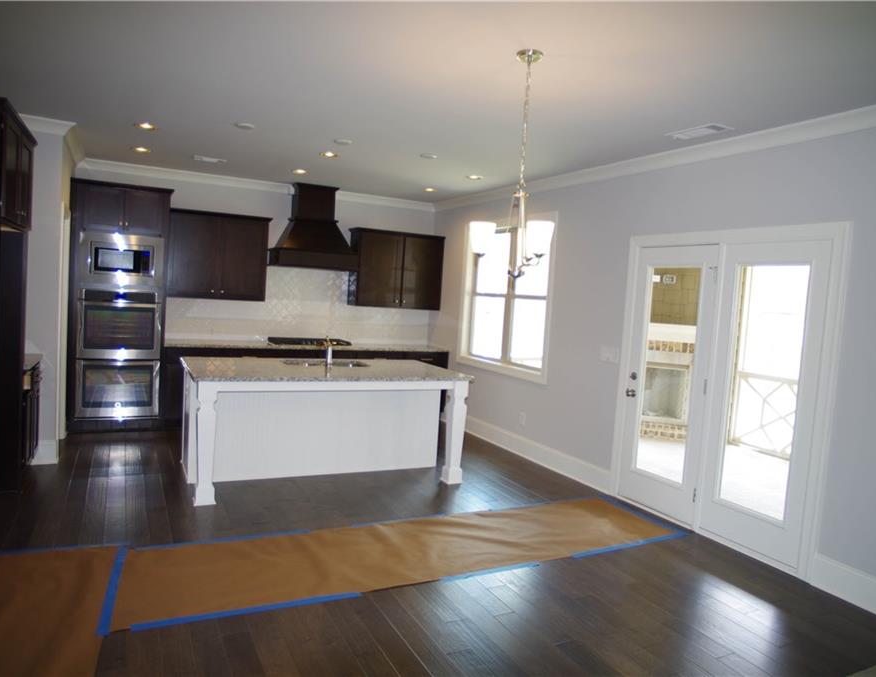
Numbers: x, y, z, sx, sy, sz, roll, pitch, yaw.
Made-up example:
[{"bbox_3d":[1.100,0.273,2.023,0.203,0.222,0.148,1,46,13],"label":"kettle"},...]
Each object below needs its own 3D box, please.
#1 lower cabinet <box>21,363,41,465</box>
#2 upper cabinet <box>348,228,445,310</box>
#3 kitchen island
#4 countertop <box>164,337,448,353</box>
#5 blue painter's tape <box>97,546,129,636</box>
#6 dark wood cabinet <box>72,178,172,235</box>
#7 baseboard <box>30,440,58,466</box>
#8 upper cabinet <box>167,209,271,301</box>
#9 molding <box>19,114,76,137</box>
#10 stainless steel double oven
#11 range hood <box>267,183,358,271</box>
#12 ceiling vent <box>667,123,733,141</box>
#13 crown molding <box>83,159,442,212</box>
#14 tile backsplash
[{"bbox_3d":[-3.304,0.605,4.308,0.610,0.870,0.650,2,5,-28],"label":"lower cabinet"},{"bbox_3d":[-0.527,-0.852,7.524,1.167,0.930,0.350,2,5,-28],"label":"upper cabinet"},{"bbox_3d":[-0.951,0.696,4.973,2.184,0.910,1.180,2,5,-28],"label":"kitchen island"},{"bbox_3d":[-1.489,0.062,7.132,3.290,0.035,0.650,2,5,-28],"label":"countertop"},{"bbox_3d":[-1.633,1.247,3.013,0.052,0.004,0.929,2,4,-23],"label":"blue painter's tape"},{"bbox_3d":[-3.225,-1.270,6.072,0.880,0.500,0.630,2,5,-28],"label":"dark wood cabinet"},{"bbox_3d":[-3.134,0.910,4.747,0.205,0.193,0.025,2,5,-28],"label":"baseboard"},{"bbox_3d":[-2.467,-0.902,6.676,1.055,0.915,0.350,2,5,-28],"label":"upper cabinet"},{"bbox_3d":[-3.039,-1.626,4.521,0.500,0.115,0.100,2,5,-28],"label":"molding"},{"bbox_3d":[-3.209,-0.125,6.017,0.762,1.806,0.600,2,5,-28],"label":"stainless steel double oven"},{"bbox_3d":[-1.435,-1.278,6.920,0.950,0.992,0.505,2,5,-28],"label":"range hood"},{"bbox_3d":[1.705,-1.344,3.908,0.190,0.020,0.380,2,5,-28],"label":"ceiling vent"},{"bbox_3d":[-1.825,-1.743,6.911,4.070,0.102,0.080,2,5,-28],"label":"crown molding"},{"bbox_3d":[-1.547,-0.397,7.229,3.225,0.870,0.020,2,5,-28],"label":"tile backsplash"}]

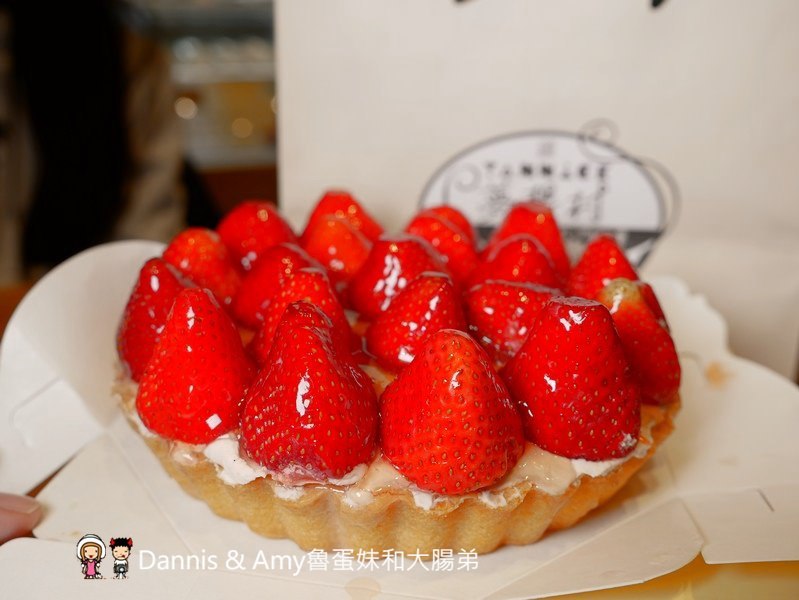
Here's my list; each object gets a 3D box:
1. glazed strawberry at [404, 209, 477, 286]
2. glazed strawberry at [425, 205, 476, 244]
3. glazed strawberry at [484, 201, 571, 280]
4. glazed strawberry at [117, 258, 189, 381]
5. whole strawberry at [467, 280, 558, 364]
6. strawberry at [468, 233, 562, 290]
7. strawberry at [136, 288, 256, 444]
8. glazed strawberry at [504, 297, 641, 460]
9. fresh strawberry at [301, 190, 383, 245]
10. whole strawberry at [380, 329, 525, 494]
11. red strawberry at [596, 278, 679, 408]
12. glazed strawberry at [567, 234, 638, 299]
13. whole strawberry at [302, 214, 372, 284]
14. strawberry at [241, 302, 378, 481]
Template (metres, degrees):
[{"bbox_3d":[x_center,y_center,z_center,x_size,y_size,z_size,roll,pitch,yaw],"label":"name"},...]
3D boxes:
[{"bbox_3d":[0.015,-0.016,0.284,0.028,0.034,0.028,-2,21,1],"label":"glazed strawberry"},{"bbox_3d":[0.017,-0.023,0.302,0.026,0.028,0.026,1,21,0],"label":"glazed strawberry"},{"bbox_3d":[0.046,-0.019,0.277,0.030,0.033,0.030,1,21,0],"label":"glazed strawberry"},{"bbox_3d":[-0.064,0.005,0.222,0.033,0.034,0.033,1,21,0],"label":"glazed strawberry"},{"bbox_3d":[0.035,0.007,0.234,0.032,0.028,0.032,4,21,-1],"label":"whole strawberry"},{"bbox_3d":[0.038,-0.007,0.253,0.029,0.030,0.029,1,21,0],"label":"strawberry"},{"bbox_3d":[-0.051,0.015,0.198,0.030,0.037,0.030,3,21,-1],"label":"strawberry"},{"bbox_3d":[0.043,0.018,0.193,0.033,0.038,0.033,-2,21,1],"label":"glazed strawberry"},{"bbox_3d":[-0.022,-0.024,0.298,0.032,0.035,0.032,4,21,-1],"label":"fresh strawberry"},{"bbox_3d":[0.012,0.024,0.180,0.034,0.035,0.034,1,21,0],"label":"whole strawberry"},{"bbox_3d":[0.062,0.010,0.223,0.031,0.034,0.031,-12,21,5],"label":"red strawberry"},{"bbox_3d":[0.069,-0.008,0.263,0.025,0.028,0.025,1,21,0],"label":"glazed strawberry"},{"bbox_3d":[-0.022,-0.018,0.285,0.026,0.025,0.026,1,21,0],"label":"whole strawberry"},{"bbox_3d":[-0.020,0.019,0.175,0.031,0.037,0.031,1,21,0],"label":"strawberry"}]

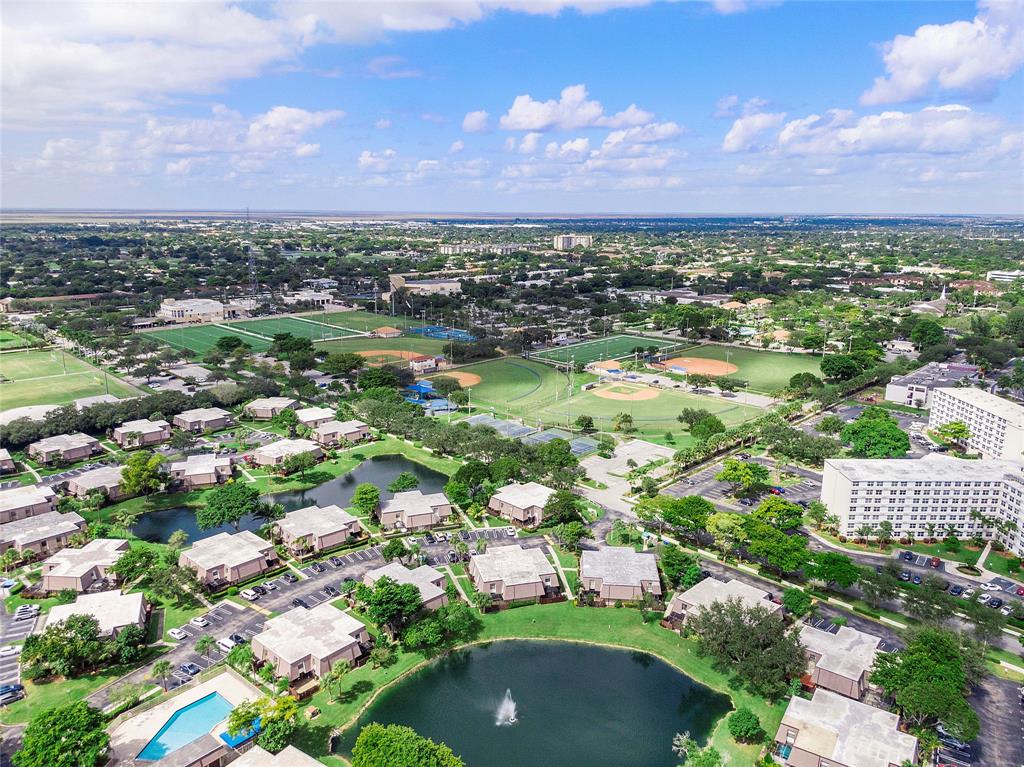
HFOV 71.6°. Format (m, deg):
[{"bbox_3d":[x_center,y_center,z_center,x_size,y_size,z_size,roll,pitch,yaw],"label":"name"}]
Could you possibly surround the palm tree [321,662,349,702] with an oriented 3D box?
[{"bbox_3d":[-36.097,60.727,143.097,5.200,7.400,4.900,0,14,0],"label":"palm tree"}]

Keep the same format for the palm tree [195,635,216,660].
[{"bbox_3d":[-65.894,58.086,153.391,4.800,7.300,4.800,0,14,0],"label":"palm tree"}]

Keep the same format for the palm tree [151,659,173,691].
[{"bbox_3d":[-71.575,60.148,145.708,4.700,6.900,4.700,0,14,0],"label":"palm tree"}]

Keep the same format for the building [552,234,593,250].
[{"bbox_3d":[146.793,-342.853,1730.276,89.000,36.000,26.000,-5,15,-19],"label":"building"}]

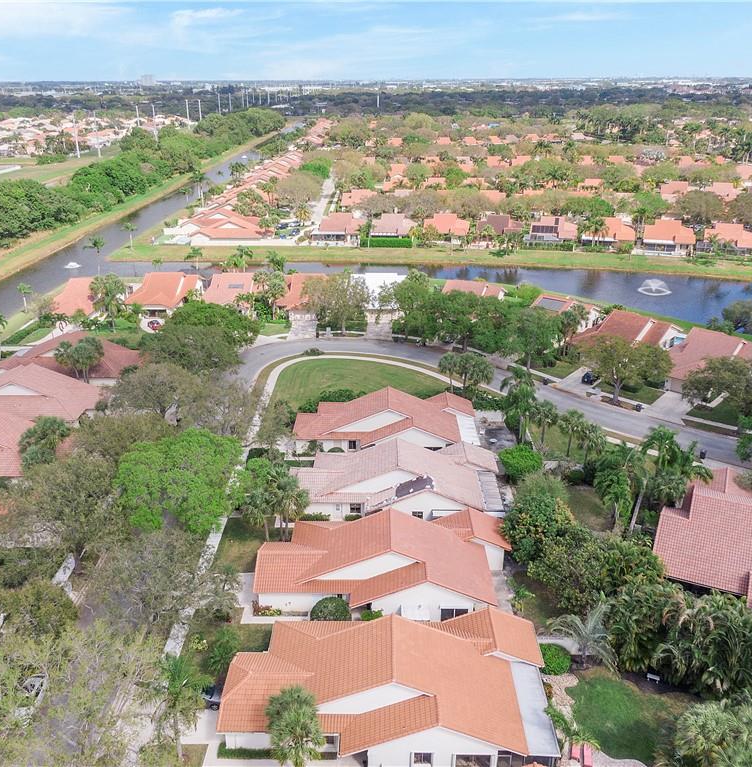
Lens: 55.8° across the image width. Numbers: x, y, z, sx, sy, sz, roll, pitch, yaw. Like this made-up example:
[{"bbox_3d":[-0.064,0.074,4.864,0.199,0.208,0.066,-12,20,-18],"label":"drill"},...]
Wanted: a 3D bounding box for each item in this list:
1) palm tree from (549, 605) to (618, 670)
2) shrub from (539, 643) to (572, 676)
[{"bbox_3d":[16.549,20.765,57.187,5.577,5.585,5.577,0,23,0],"label":"palm tree"},{"bbox_3d":[14.511,22.152,58.395,2.800,2.100,2.700,0,23,0],"label":"shrub"}]

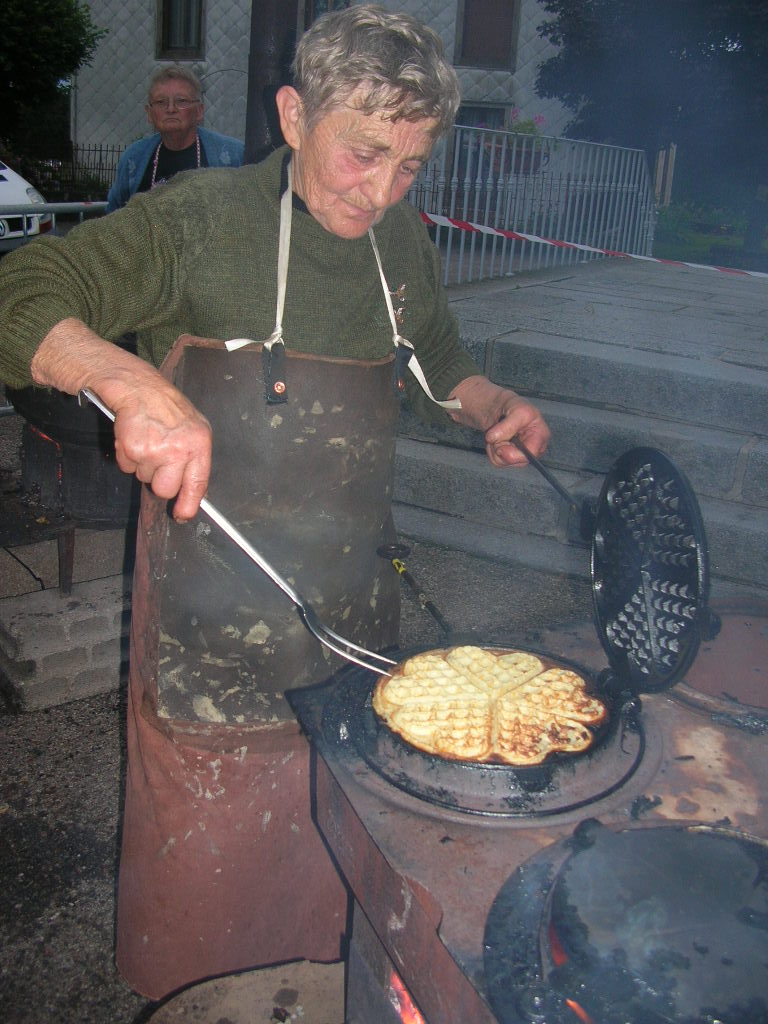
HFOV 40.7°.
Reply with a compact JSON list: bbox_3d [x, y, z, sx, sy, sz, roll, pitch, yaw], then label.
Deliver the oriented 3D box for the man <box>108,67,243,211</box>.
[{"bbox_3d":[-0.752,-0.692,3.679,0.540,1.650,0.360,5,18,-2],"label":"man"}]

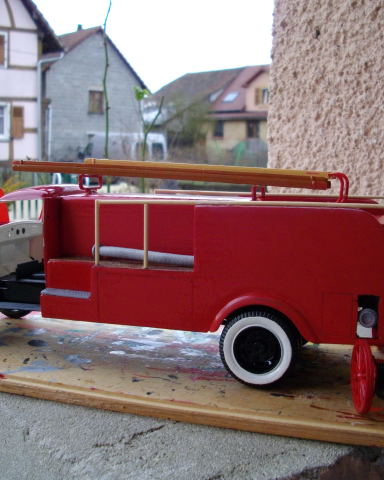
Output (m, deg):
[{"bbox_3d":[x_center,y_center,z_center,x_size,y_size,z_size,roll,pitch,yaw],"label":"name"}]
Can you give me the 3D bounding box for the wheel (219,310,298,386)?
[{"bbox_3d":[0.063,0.102,0.645,0.075,0.075,0.021,4,9,22],"label":"wheel"}]

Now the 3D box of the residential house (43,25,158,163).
[{"bbox_3d":[-7.813,-8.080,40.283,6.694,7.750,8.500,-6,10,-39],"label":"residential house"}]

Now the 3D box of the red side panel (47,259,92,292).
[{"bbox_3d":[-0.130,0.038,0.726,0.053,0.033,0.007,4,9,22],"label":"red side panel"}]

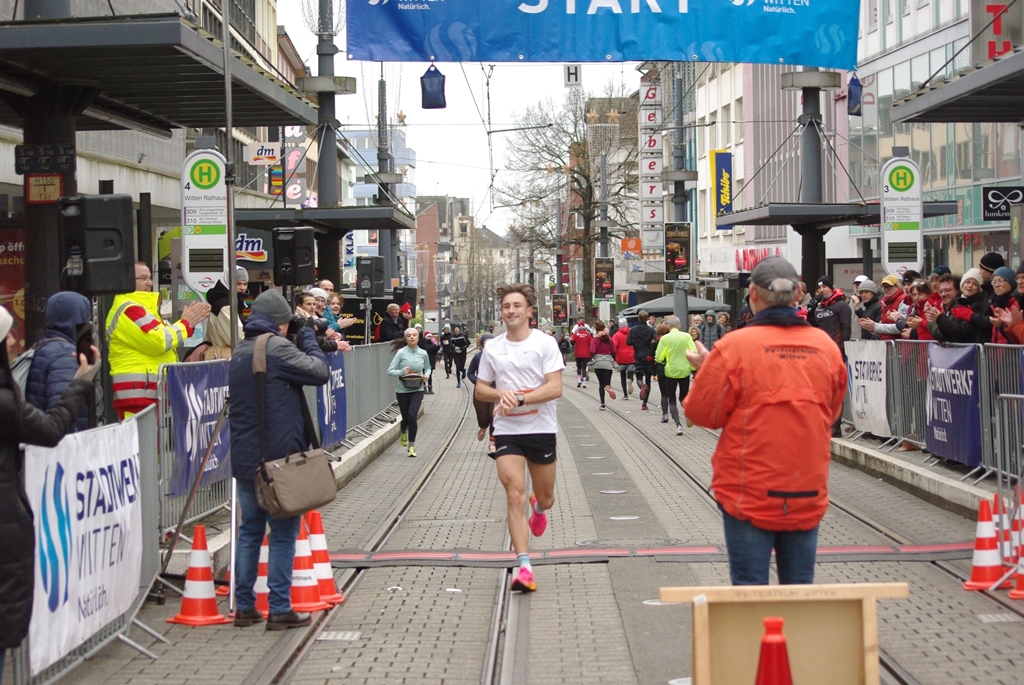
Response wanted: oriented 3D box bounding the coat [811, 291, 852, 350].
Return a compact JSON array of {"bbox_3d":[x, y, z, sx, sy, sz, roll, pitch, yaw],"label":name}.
[{"bbox_3d":[3.701,-0.231,27.000,0.530,0.790,0.390,-1,0,41],"label":"coat"}]

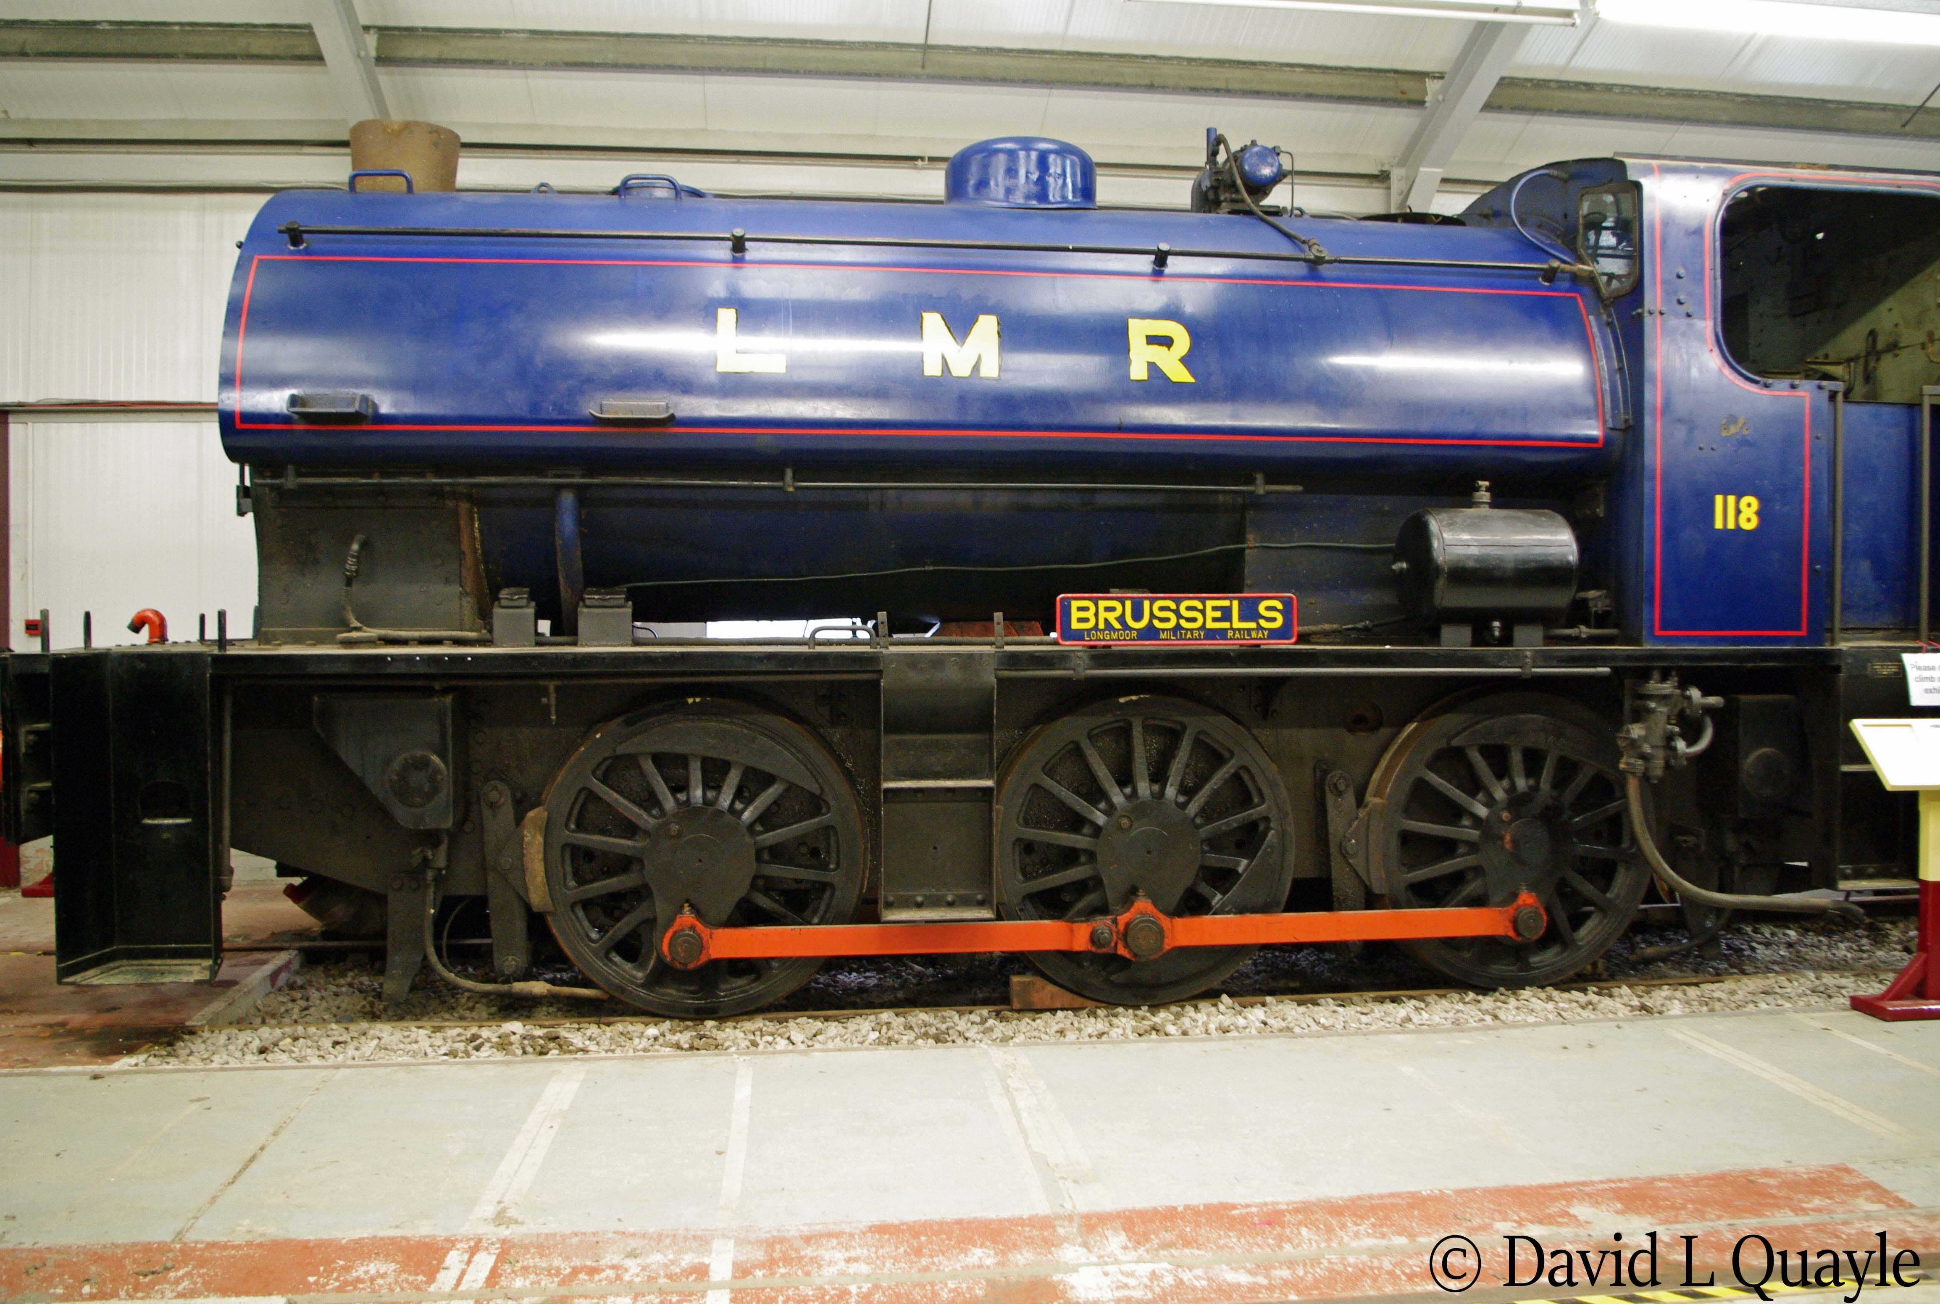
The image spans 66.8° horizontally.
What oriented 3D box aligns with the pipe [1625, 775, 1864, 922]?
[{"bbox_3d":[3.168,0.802,6.010,0.940,0.580,0.170,0,1,-7],"label":"pipe"}]

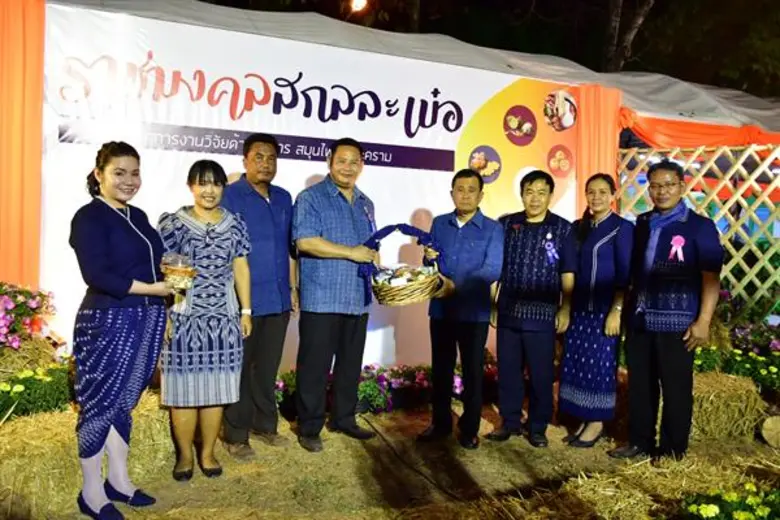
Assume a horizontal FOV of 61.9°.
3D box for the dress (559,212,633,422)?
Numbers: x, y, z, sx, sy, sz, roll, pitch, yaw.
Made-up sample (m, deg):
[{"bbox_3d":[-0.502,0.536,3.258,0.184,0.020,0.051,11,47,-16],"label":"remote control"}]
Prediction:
[{"bbox_3d":[1.220,0.342,3.860,0.440,1.220,0.330,1,0,28],"label":"dress"}]

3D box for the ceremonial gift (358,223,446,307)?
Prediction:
[{"bbox_3d":[0.069,0.025,3.600,0.460,0.450,0.330,1,0,-3],"label":"ceremonial gift"}]

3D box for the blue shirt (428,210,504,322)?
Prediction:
[{"bbox_3d":[0.450,0.038,3.820,0.450,0.650,0.340,1,0,26],"label":"blue shirt"}]

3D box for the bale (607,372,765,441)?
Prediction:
[{"bbox_3d":[1.938,0.932,4.220,0.840,0.350,0.460,1,0,20],"label":"bale"}]

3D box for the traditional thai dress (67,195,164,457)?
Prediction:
[{"bbox_3d":[-1.187,0.290,2.830,0.360,1.110,0.420,1,1,38],"label":"traditional thai dress"}]

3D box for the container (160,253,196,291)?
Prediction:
[{"bbox_3d":[-0.872,0.047,2.680,0.140,0.145,0.140,6,2,-40],"label":"container"}]

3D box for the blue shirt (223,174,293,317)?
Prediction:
[{"bbox_3d":[-0.740,-0.075,3.630,0.470,0.750,0.320,0,0,-36],"label":"blue shirt"}]

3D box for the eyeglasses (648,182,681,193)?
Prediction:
[{"bbox_3d":[1.505,-0.393,3.550,0.145,0.047,0.140,1,1,40],"label":"eyeglasses"}]

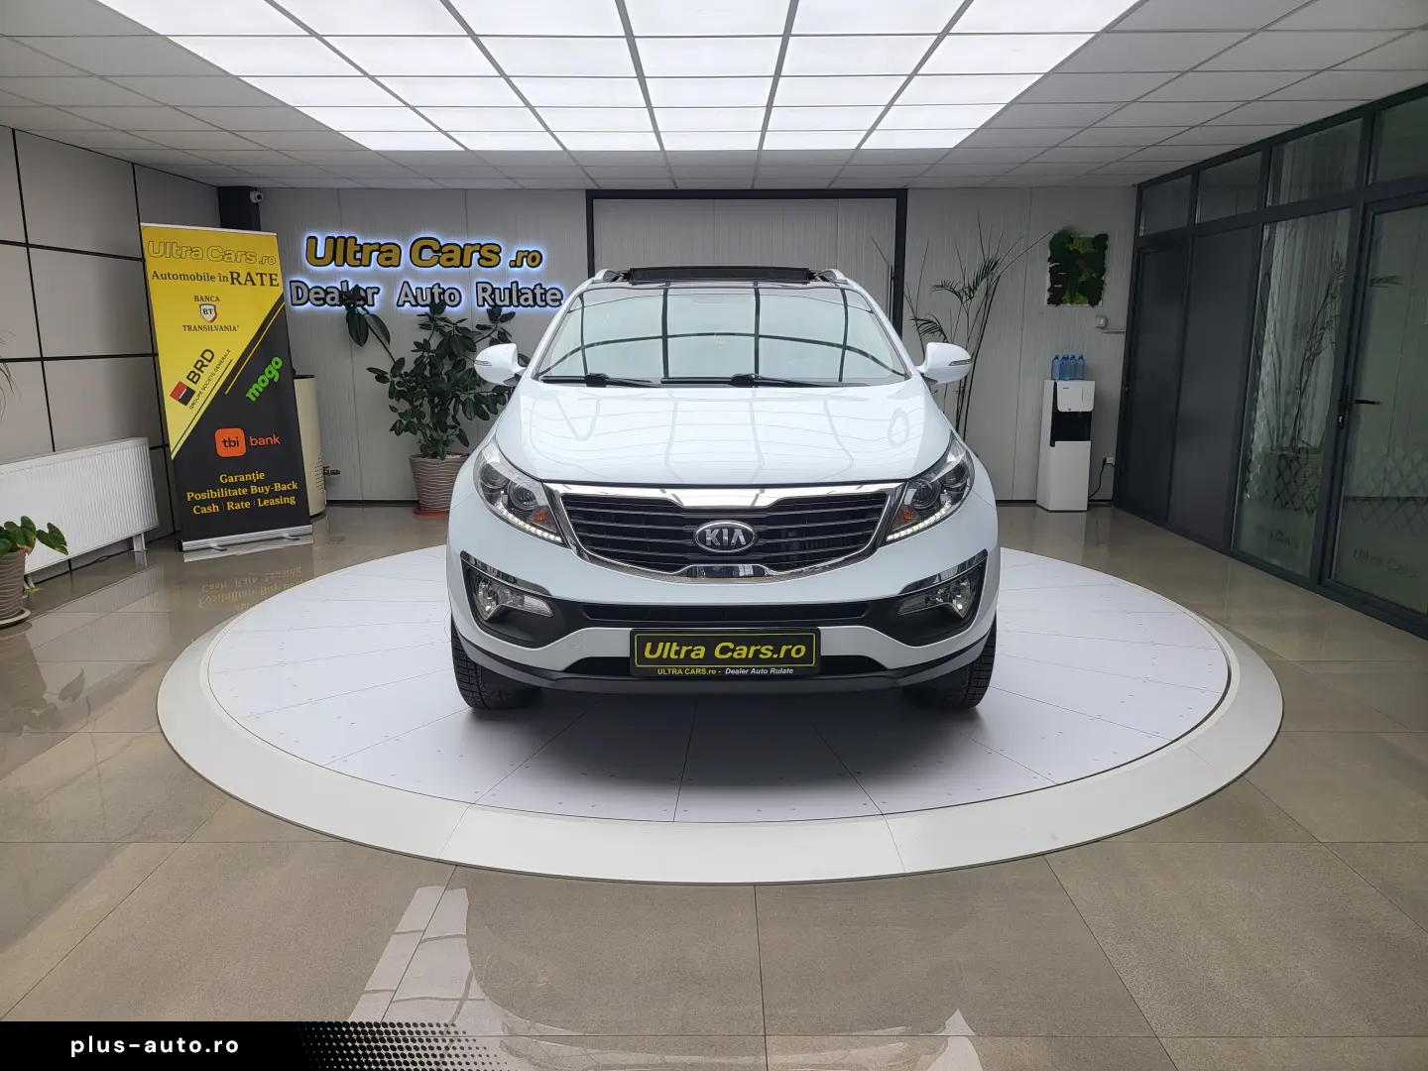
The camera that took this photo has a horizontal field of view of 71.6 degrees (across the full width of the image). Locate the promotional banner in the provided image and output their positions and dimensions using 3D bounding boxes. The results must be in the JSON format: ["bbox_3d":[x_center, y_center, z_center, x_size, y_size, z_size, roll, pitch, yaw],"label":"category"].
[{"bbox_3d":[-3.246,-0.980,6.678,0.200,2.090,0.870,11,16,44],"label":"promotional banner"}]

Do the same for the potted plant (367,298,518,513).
[{"bbox_3d":[-2.115,-1.011,7.808,1.250,1.700,1.080,0,11,0],"label":"potted plant"}]

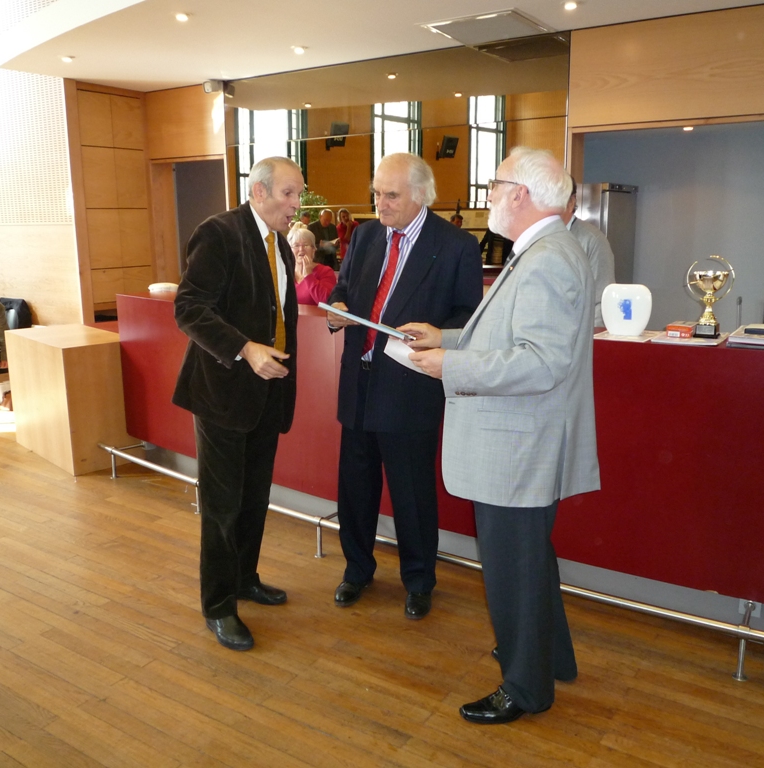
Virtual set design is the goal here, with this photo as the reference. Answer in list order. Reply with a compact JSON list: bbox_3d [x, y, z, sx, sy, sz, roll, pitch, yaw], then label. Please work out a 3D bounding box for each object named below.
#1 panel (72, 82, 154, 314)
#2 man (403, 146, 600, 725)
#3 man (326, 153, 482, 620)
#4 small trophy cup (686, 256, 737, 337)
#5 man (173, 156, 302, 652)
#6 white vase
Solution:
[{"bbox_3d":[-2.328,-1.608,6.497,0.080,1.860,0.740,8,15,33],"label":"panel"},{"bbox_3d":[0.372,0.171,2.312,0.590,1.745,0.550,2,13,10],"label":"man"},{"bbox_3d":[0.075,0.022,2.913,0.590,1.785,0.460,5,14,24],"label":"man"},{"bbox_3d":[1.155,-0.307,2.602,0.185,0.288,0.125,6,14,28],"label":"small trophy cup"},{"bbox_3d":[-0.514,0.068,2.778,0.470,1.765,0.520,7,15,32],"label":"man"},{"bbox_3d":[0.892,-0.270,2.682,0.180,0.186,0.085,4,13,21],"label":"white vase"}]

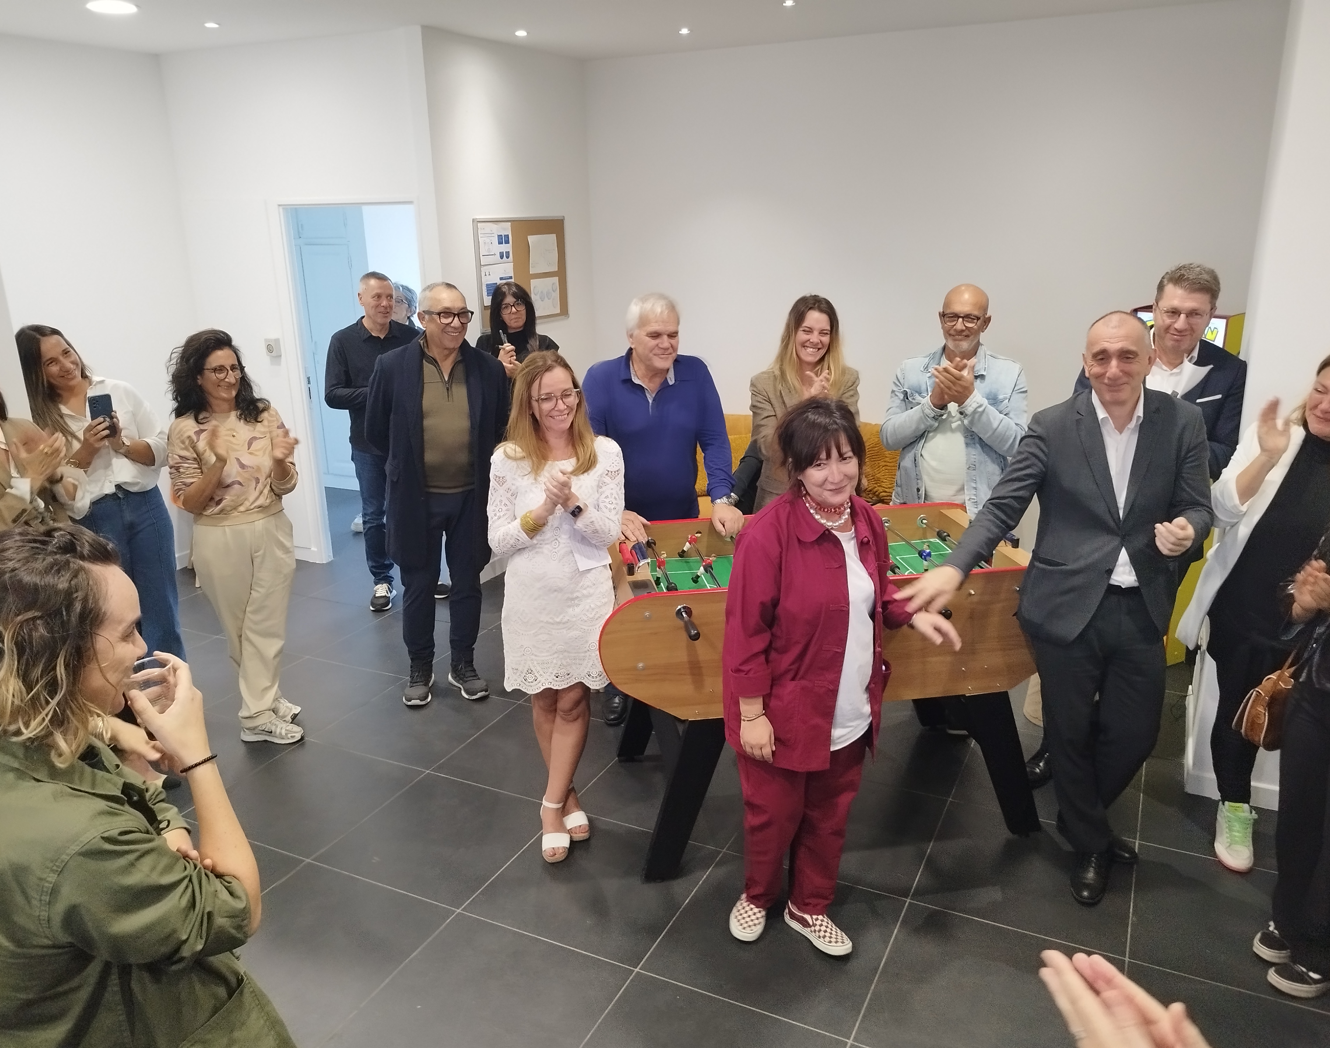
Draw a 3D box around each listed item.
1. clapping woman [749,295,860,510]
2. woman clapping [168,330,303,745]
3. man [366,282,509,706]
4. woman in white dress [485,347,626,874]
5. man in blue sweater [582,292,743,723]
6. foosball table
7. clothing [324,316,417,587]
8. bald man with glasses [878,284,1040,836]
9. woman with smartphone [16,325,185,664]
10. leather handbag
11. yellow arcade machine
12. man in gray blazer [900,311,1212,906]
[{"bbox_3d":[0.573,-0.076,4.110,0.460,1.665,0.380,0,17,3],"label":"clapping woman"},{"bbox_3d":[-1.579,0.080,3.849,0.500,1.615,0.430,-16,22,-39],"label":"woman clapping"},{"bbox_3d":[-0.946,-0.112,4.234,0.570,1.730,0.400,-6,18,-16],"label":"man"},{"bbox_3d":[-0.319,0.271,3.143,0.450,1.605,0.400,-4,17,-9],"label":"woman in white dress"},{"bbox_3d":[-0.015,0.002,3.816,0.580,1.715,0.520,-3,17,-4],"label":"man in blue sweater"},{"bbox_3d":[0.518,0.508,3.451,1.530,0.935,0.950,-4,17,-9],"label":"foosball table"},{"bbox_3d":[-1.468,-0.327,5.301,0.520,1.400,0.340,-11,20,-30],"label":"clothing"},{"bbox_3d":[1.123,-0.037,3.865,0.570,1.710,0.420,4,18,16],"label":"bald man with glasses"},{"bbox_3d":[-2.161,0.065,3.904,0.580,1.630,0.480,-11,20,-30],"label":"woman with smartphone"},{"bbox_3d":[1.647,0.483,2.709,0.240,0.235,0.120,-7,18,-19],"label":"leather handbag"},{"bbox_3d":[2.284,-0.194,4.577,0.560,1.550,0.480,-11,19,-29],"label":"yellow arcade machine"},{"bbox_3d":[1.137,0.225,3.003,0.850,1.710,0.500,6,18,22],"label":"man in gray blazer"}]

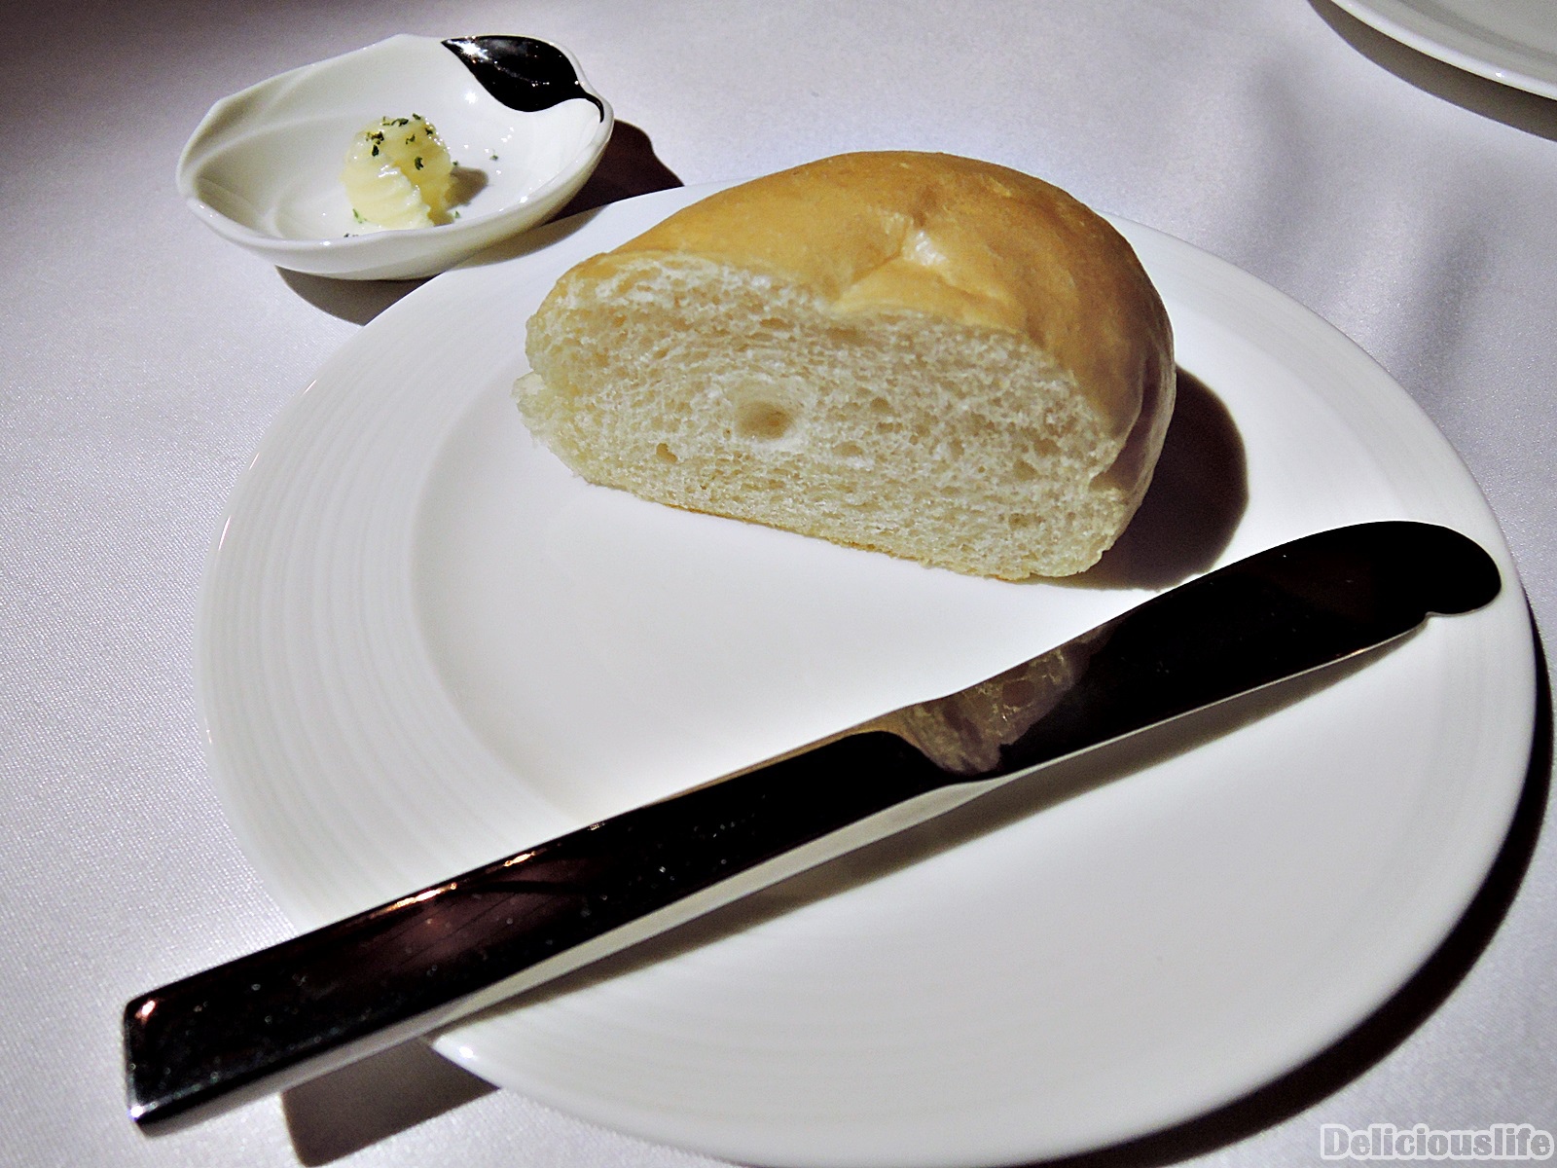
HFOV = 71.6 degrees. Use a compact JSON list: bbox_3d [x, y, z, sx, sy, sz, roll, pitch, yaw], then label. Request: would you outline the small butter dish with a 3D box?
[{"bbox_3d":[-0.081,-0.094,0.241,0.090,0.020,0.093,-2,49,0],"label":"small butter dish"}]

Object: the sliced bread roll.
[{"bbox_3d":[0.016,-0.044,0.167,0.095,0.044,0.063,13,50,13],"label":"sliced bread roll"}]

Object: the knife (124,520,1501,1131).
[{"bbox_3d":[0.016,0.020,0.127,0.171,0.007,0.017,-19,51,-14],"label":"knife"}]

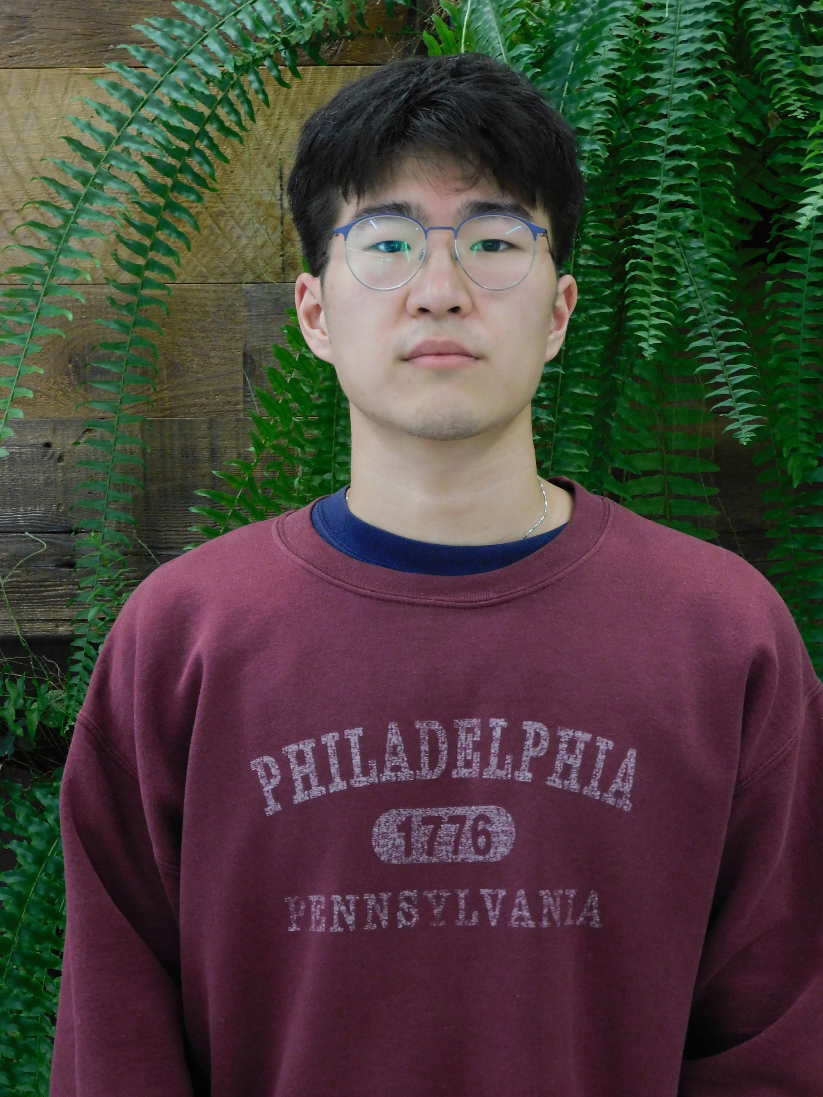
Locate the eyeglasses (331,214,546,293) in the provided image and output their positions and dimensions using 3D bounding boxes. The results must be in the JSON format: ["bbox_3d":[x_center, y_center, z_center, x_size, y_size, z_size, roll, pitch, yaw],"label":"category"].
[{"bbox_3d":[0.019,-0.178,1.500,0.143,0.051,0.142,0,-8,0],"label":"eyeglasses"}]

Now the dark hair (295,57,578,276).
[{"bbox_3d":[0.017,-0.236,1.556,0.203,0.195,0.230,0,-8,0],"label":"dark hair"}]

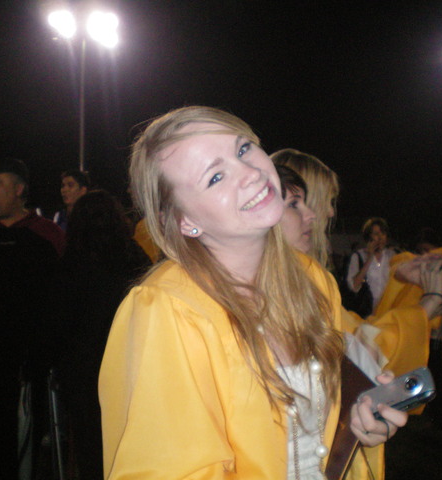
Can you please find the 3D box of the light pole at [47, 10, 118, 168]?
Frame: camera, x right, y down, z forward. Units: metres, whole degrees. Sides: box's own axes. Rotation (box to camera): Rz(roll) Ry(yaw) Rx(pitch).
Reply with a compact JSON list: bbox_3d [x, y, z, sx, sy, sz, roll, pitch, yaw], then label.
[{"bbox_3d":[-8.955,-5.837,45.269,4.200,17.650,0.900,0,-2,-10],"label":"light pole"}]

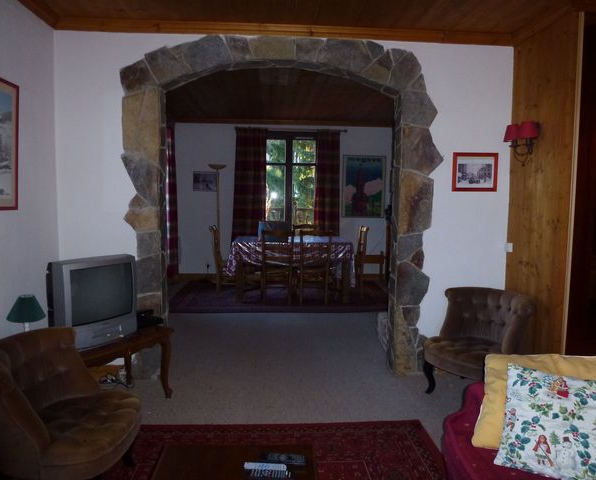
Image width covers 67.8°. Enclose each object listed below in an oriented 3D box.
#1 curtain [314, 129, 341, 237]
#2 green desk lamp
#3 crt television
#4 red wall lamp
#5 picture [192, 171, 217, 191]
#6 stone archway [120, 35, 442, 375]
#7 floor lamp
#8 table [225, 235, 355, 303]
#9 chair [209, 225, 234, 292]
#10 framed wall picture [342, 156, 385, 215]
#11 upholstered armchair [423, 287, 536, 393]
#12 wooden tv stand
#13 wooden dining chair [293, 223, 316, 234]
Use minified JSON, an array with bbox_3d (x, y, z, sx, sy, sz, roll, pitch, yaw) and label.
[{"bbox_3d":[0.481,-0.544,7.168,0.411,2.410,0.120,0,5,-4],"label":"curtain"},{"bbox_3d":[-1.431,0.451,2.344,0.190,0.320,0.190,0,4,-3],"label":"green desk lamp"},{"bbox_3d":[-1.331,0.353,2.695,0.450,0.495,0.475,3,5,30],"label":"crt television"},{"bbox_3d":[1.475,-0.627,2.948,0.160,0.300,0.270,0,4,-3],"label":"red wall lamp"},{"bbox_3d":[-1.456,-0.926,7.047,0.400,0.320,0.025,0,4,-3],"label":"picture"},{"bbox_3d":[-0.092,-0.214,3.266,2.240,2.410,0.250,0,5,-4],"label":"stone archway"},{"bbox_3d":[-1.250,-0.245,6.927,0.280,1.885,0.280,0,5,-4],"label":"floor lamp"},{"bbox_3d":[-0.089,0.386,6.189,1.580,0.770,1.000,0,4,-3],"label":"table"},{"bbox_3d":[-1.004,0.270,6.462,0.500,0.940,0.450,0,4,-3],"label":"chair"},{"bbox_3d":[1.066,-0.867,7.190,0.700,0.990,0.030,0,4,-3],"label":"framed wall picture"},{"bbox_3d":[1.206,0.678,2.958,0.650,0.690,0.620,-3,6,-44],"label":"upholstered armchair"},{"bbox_3d":[-1.199,0.818,2.654,0.460,0.435,0.800,3,5,30],"label":"wooden tv stand"},{"bbox_3d":[0.158,0.254,6.813,0.430,0.930,0.460,0,5,-4],"label":"wooden dining chair"}]

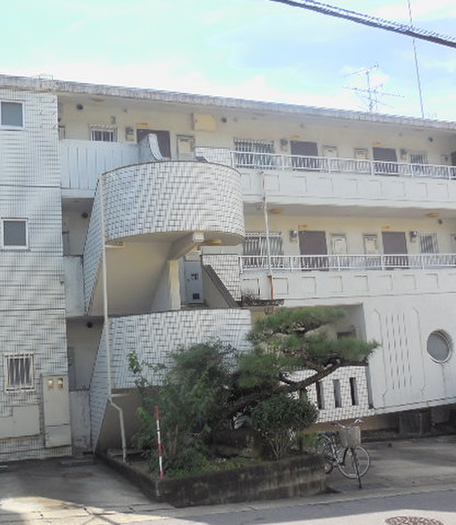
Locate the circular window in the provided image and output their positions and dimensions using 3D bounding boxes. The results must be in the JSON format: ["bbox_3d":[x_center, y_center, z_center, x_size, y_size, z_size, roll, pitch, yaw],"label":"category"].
[{"bbox_3d":[5.895,2.339,19.216,0.945,0.945,0.130,-1,-7,-26],"label":"circular window"}]

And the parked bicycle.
[{"bbox_3d":[1.972,3.339,12.180,0.580,1.050,1.720,-1,-7,-24],"label":"parked bicycle"}]

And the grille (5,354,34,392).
[{"bbox_3d":[-4.263,2.259,14.081,0.590,0.770,0.100,-1,-7,-26],"label":"grille"}]

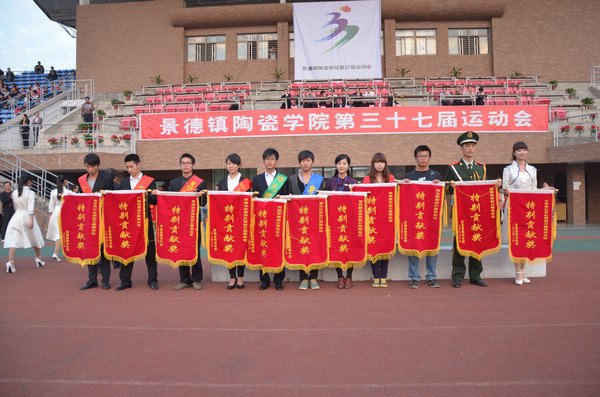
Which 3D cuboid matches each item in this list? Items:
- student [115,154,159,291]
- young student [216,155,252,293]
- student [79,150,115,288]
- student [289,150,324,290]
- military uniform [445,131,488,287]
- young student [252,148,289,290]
[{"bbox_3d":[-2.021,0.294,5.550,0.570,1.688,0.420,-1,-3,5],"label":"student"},{"bbox_3d":[-0.805,0.281,5.520,0.520,1.669,0.420,-1,-3,0],"label":"young student"},{"bbox_3d":[-2.593,0.283,5.720,0.520,1.707,0.360,-1,-2,6],"label":"student"},{"bbox_3d":[0.081,0.253,5.570,0.500,1.699,0.360,-1,-2,0],"label":"student"},{"bbox_3d":[2.037,0.116,5.460,0.520,1.874,0.360,-1,-2,0],"label":"military uniform"},{"bbox_3d":[-0.365,0.245,5.560,0.500,1.728,0.360,-1,-2,0],"label":"young student"}]

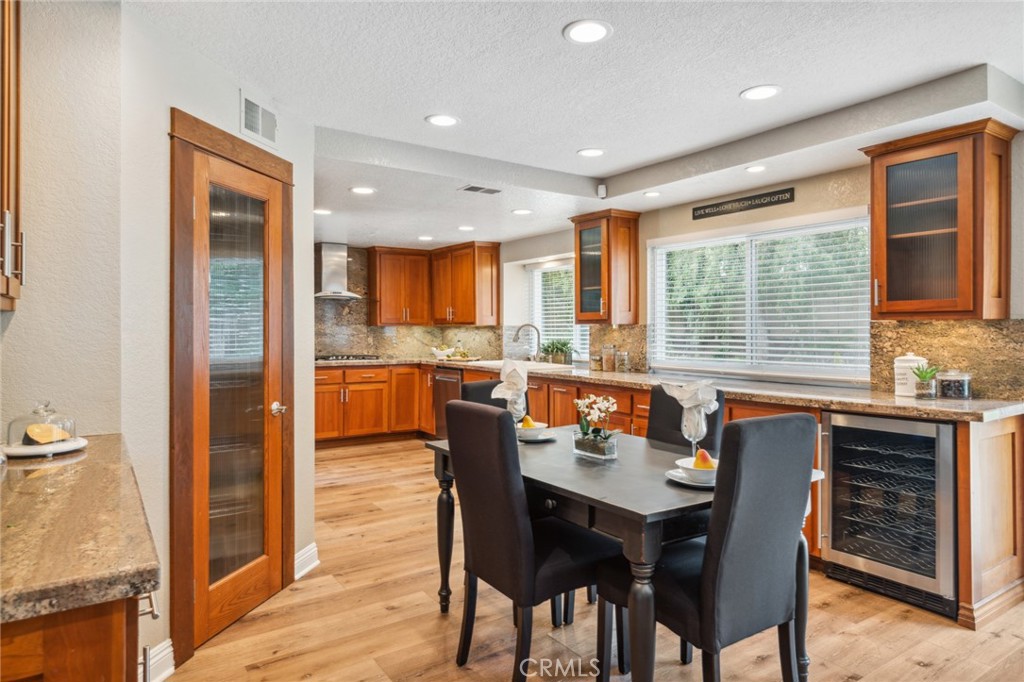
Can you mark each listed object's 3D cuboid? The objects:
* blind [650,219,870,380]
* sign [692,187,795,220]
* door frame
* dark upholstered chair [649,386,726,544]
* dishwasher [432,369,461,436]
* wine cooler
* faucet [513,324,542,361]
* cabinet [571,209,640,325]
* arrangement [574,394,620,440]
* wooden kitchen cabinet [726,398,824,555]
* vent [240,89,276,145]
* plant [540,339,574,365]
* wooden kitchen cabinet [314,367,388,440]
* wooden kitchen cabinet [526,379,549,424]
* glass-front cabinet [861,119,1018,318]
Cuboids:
[{"bbox_3d":[1.660,-0.266,4.418,0.060,0.980,1.720,-1,1,-34],"label":"blind"},{"bbox_3d":[1.591,-0.951,4.384,0.020,0.092,0.820,-1,1,-34],"label":"sign"},{"bbox_3d":[-1.227,0.176,2.773,0.110,2.110,0.850,0,1,11],"label":"door frame"},{"bbox_3d":[0.649,0.731,2.842,0.570,1.000,0.450,-1,1,-34],"label":"dark upholstered chair"},{"bbox_3d":[-0.422,0.705,6.777,0.610,0.820,0.600,-1,1,-34],"label":"dishwasher"},{"bbox_3d":[2.000,0.788,3.136,0.606,0.869,0.607,0,1,-34],"label":"wine cooler"},{"bbox_3d":[0.159,0.037,6.176,0.273,0.420,0.076,0,1,-22],"label":"faucet"},{"bbox_3d":[0.774,-0.580,5.135,0.379,0.889,0.495,0,1,-34],"label":"cabinet"},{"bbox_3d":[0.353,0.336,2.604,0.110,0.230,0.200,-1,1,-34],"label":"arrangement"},{"bbox_3d":[1.685,0.750,3.675,0.610,0.840,0.600,-1,1,-34],"label":"wooden kitchen cabinet"},{"bbox_3d":[-1.145,-1.007,2.859,0.030,0.202,0.308,0,1,11],"label":"vent"},{"bbox_3d":[0.456,0.121,6.386,0.180,0.280,0.360,-1,1,-34],"label":"plant"},{"bbox_3d":[-1.900,0.662,6.874,0.924,0.798,0.596,0,1,-34],"label":"wooden kitchen cabinet"},{"bbox_3d":[0.436,0.692,5.439,0.606,0.798,0.374,0,1,-34],"label":"wooden kitchen cabinet"},{"bbox_3d":[2.136,-0.550,3.152,0.379,0.899,0.583,0,1,-34],"label":"glass-front cabinet"}]

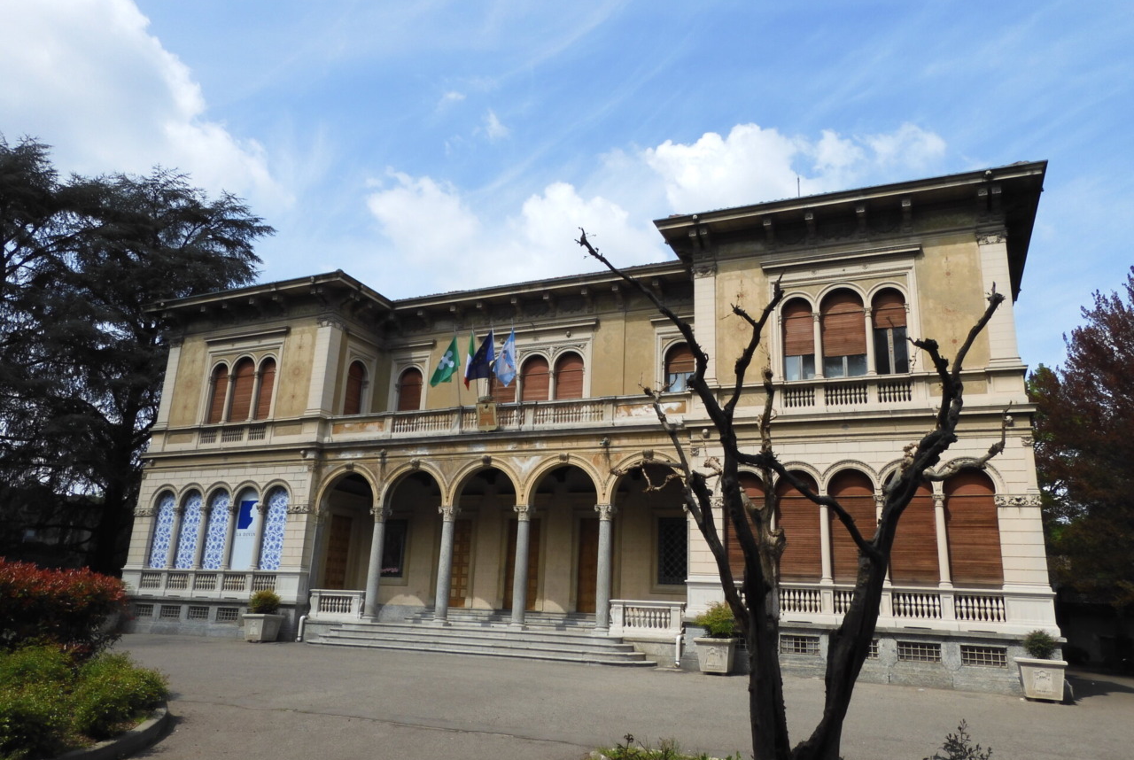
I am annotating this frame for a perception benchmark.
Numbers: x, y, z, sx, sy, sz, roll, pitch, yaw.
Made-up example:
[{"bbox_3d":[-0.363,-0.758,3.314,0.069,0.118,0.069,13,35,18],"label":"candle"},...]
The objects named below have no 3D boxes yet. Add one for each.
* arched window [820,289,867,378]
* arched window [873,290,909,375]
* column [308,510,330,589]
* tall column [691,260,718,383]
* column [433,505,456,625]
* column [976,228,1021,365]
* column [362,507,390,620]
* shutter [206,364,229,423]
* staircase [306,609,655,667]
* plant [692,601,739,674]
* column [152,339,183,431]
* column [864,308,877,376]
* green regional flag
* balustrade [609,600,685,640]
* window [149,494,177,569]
[{"bbox_3d":[6.929,-1.212,19.806,0.975,2.300,0.250,-5,-17,23],"label":"arched window"},{"bbox_3d":[7.921,-1.237,19.367,0.735,2.200,0.250,-5,-17,23],"label":"arched window"},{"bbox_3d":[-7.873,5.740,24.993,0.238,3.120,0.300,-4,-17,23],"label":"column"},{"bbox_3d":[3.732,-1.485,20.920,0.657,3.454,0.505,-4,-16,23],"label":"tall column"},{"bbox_3d":[-3.525,5.277,22.527,0.485,3.313,0.485,2,-15,1],"label":"column"},{"bbox_3d":[10.004,-1.860,18.272,0.657,3.363,0.505,-4,-16,23],"label":"column"},{"bbox_3d":[-5.709,5.426,23.419,0.406,3.235,0.406,-5,-17,23],"label":"column"},{"bbox_3d":[-12.362,0.486,27.974,0.772,2.188,0.180,-4,-17,23],"label":"shutter"},{"bbox_3d":[-2.585,6.836,21.405,10.300,1.050,2.400,-5,-17,23],"label":"staircase"},{"bbox_3d":[3.435,5.952,18.197,0.850,1.530,0.850,-5,-17,23],"label":"plant"},{"bbox_3d":[-14.341,0.178,28.534,0.689,3.444,0.283,-5,-17,23],"label":"column"},{"bbox_3d":[7.346,-0.933,19.070,0.242,1.727,0.242,-4,-16,23],"label":"column"},{"bbox_3d":[-3.580,-0.583,23.188,0.909,1.515,0.303,-4,-16,23],"label":"green regional flag"},{"bbox_3d":[2.000,6.021,19.726,2.000,0.909,0.303,-4,-16,23],"label":"balustrade"},{"bbox_3d":[-13.647,5.053,26.651,0.929,2.575,0.253,-4,-16,23],"label":"window"}]

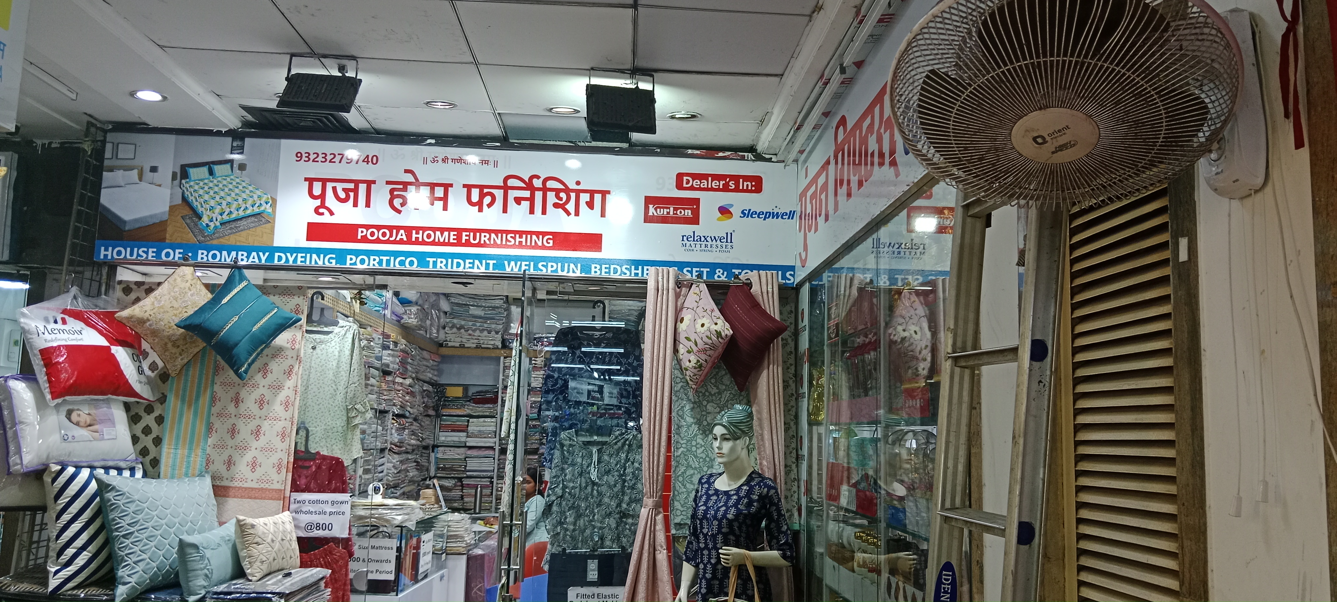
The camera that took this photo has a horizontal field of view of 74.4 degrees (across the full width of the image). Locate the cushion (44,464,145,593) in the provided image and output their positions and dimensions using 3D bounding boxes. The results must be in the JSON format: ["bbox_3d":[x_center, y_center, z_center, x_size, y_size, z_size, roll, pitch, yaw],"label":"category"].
[{"bbox_3d":[-2.195,0.869,3.400,0.130,0.450,0.450,-13,-13,15],"label":"cushion"}]

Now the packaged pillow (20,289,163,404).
[{"bbox_3d":[-2.433,0.218,3.720,0.150,0.410,0.530,-16,-6,24],"label":"packaged pillow"}]

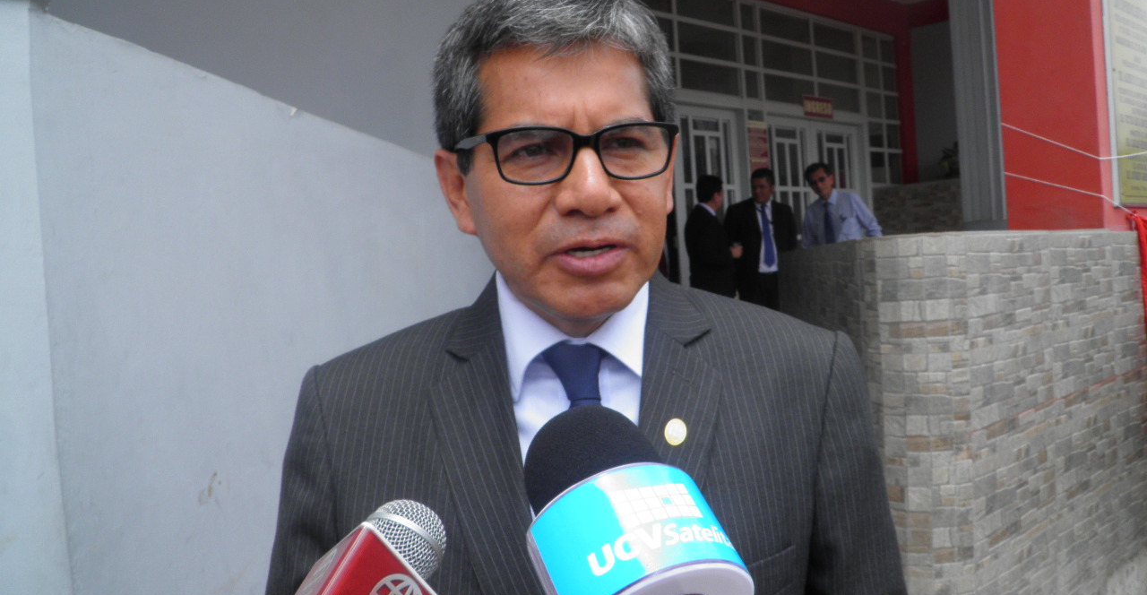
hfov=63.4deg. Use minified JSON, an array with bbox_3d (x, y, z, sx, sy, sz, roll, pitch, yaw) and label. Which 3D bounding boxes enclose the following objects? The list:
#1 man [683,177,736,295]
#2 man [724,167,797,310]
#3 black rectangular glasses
[{"bbox_3d":[0.942,0.024,6.100,0.360,1.660,0.500,-4,0,-13],"label":"man"},{"bbox_3d":[1.319,-0.031,6.300,0.530,1.700,0.320,-4,0,7],"label":"man"},{"bbox_3d":[-0.007,-0.096,0.678,0.140,0.046,0.143,-5,4,-18],"label":"black rectangular glasses"}]

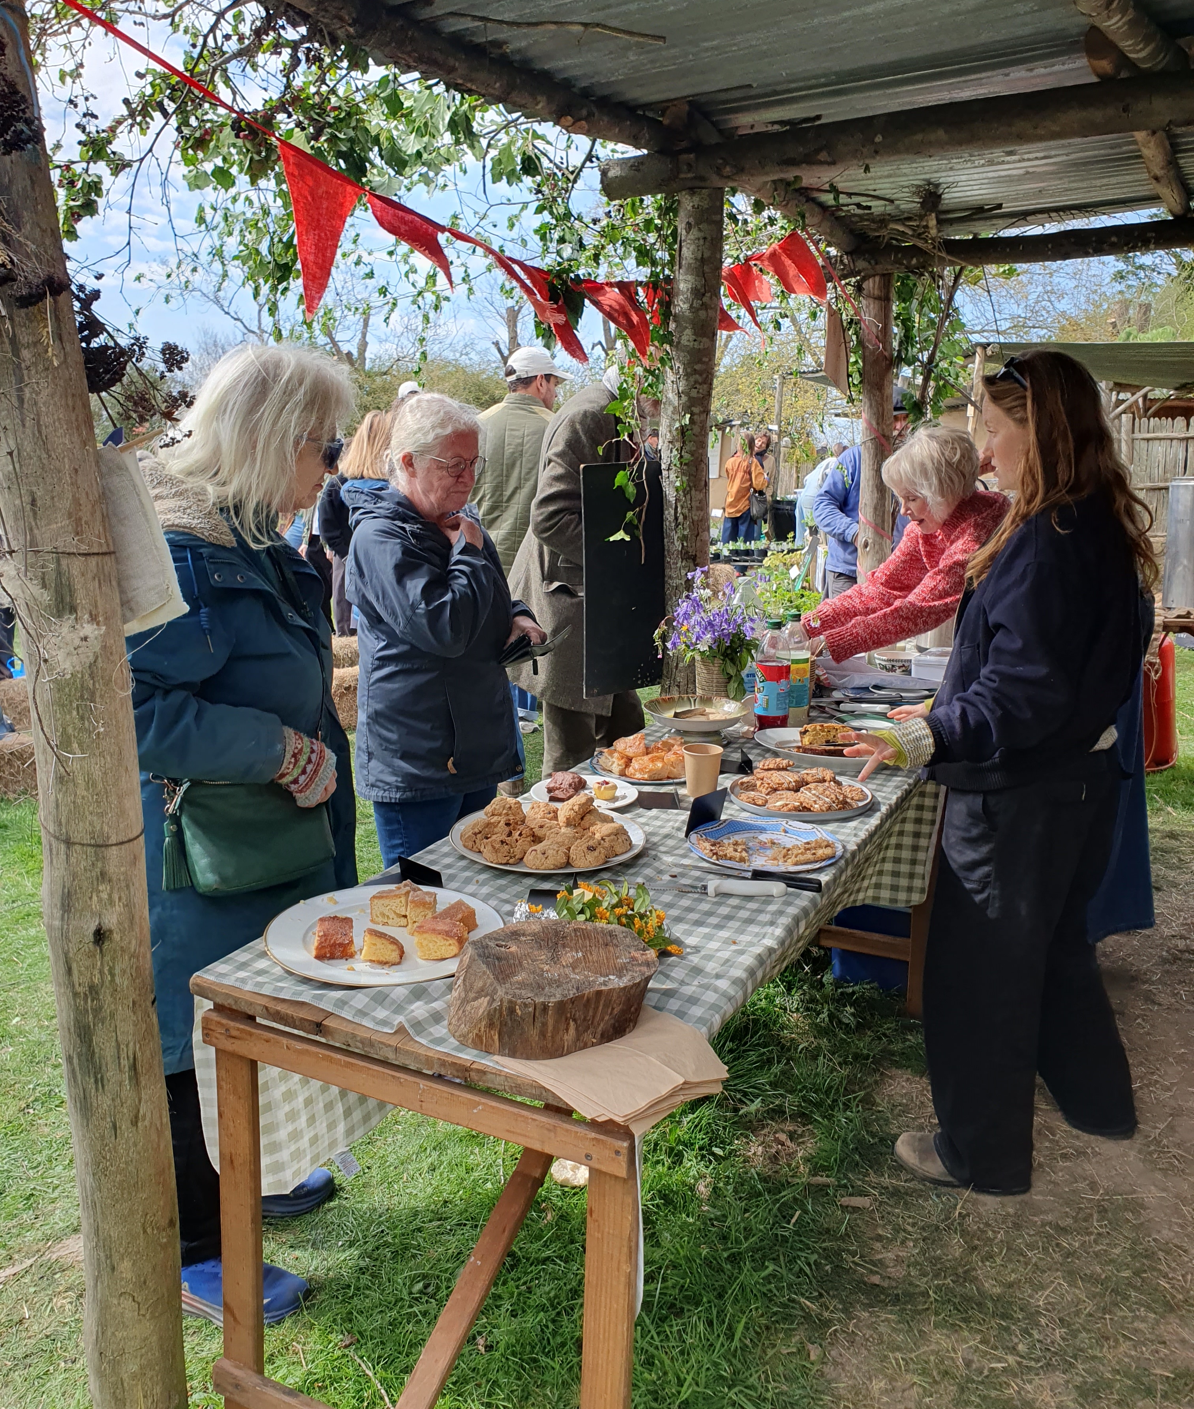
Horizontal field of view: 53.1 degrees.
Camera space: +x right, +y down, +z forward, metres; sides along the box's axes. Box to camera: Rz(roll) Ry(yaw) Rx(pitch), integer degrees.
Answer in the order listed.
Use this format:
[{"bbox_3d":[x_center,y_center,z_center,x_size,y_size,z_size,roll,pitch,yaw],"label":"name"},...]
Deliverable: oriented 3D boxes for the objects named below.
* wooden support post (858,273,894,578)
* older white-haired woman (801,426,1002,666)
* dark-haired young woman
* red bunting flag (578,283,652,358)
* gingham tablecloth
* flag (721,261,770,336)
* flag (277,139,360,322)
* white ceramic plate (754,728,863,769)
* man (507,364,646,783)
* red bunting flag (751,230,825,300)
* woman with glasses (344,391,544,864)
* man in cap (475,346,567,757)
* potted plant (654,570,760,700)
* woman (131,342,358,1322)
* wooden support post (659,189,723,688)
[{"bbox_3d":[1.195,-0.740,5.150,0.140,2.120,0.140,-4,13,-5],"label":"wooden support post"},{"bbox_3d":[0.848,0.083,2.942,0.800,1.510,0.500,8,14,24],"label":"older white-haired woman"},{"bbox_3d":[0.785,0.175,2.330,0.620,1.630,0.490,5,14,17],"label":"dark-haired young woman"},{"bbox_3d":[0.040,-0.841,2.620,0.120,0.190,0.200,8,14,24],"label":"red bunting flag"},{"bbox_3d":[0.134,0.422,2.251,0.700,0.420,1.680,7,15,26],"label":"gingham tablecloth"},{"bbox_3d":[0.447,-1.223,3.600,0.090,0.220,0.170,7,15,25],"label":"flag"},{"bbox_3d":[-0.402,-0.686,1.730,0.040,0.235,0.200,8,14,24],"label":"flag"},{"bbox_3d":[0.548,0.107,2.846,0.340,0.032,0.280,5,13,13],"label":"white ceramic plate"},{"bbox_3d":[-0.050,-0.369,4.200,0.540,1.680,0.520,-2,13,-9],"label":"man"},{"bbox_3d":[0.619,-1.412,3.850,0.170,0.230,0.200,7,15,25],"label":"red bunting flag"},{"bbox_3d":[-0.333,0.103,2.598,0.420,1.550,0.480,8,14,24],"label":"woman with glasses"},{"bbox_3d":[-0.307,-0.528,4.720,0.500,1.780,0.360,5,14,20],"label":"man in cap"},{"bbox_3d":[0.297,-0.190,3.230,0.280,0.385,0.270,2,13,0],"label":"potted plant"},{"bbox_3d":[-0.575,0.225,2.020,0.470,1.610,0.500,4,14,14],"label":"woman"},{"bbox_3d":[0.244,-0.367,3.475,0.145,2.110,0.145,8,14,24],"label":"wooden support post"}]

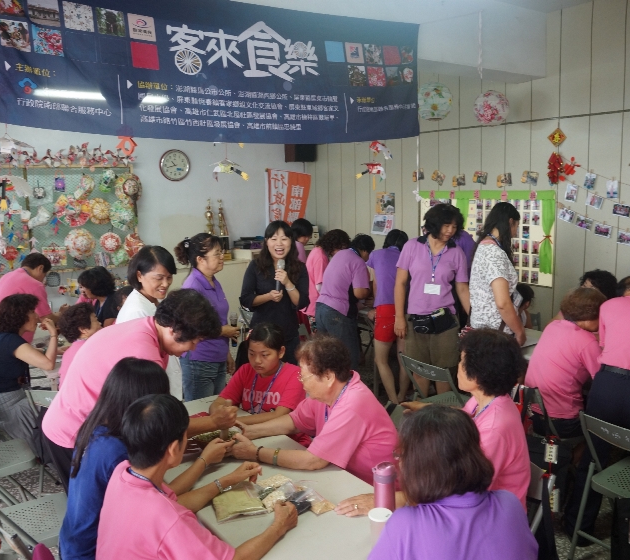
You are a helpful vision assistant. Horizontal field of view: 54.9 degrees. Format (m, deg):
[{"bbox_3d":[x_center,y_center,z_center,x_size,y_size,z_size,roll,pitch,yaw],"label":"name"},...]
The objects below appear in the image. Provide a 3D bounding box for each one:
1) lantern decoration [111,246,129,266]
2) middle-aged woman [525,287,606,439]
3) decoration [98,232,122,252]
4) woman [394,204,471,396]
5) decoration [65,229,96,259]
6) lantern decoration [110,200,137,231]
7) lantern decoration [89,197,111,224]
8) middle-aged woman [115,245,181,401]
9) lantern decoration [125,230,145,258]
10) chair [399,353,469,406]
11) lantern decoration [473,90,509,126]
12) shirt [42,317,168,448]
[{"bbox_3d":[-1.958,-0.242,6.107,0.190,0.200,0.150,-8,10,-37],"label":"lantern decoration"},{"bbox_3d":[1.580,0.655,3.520,0.750,1.200,0.520,-10,13,-42],"label":"middle-aged woman"},{"bbox_3d":[-1.849,-0.335,5.483,0.190,0.190,0.150,-7,10,-36],"label":"decoration"},{"bbox_3d":[0.825,0.292,4.165,0.520,1.609,0.310,0,8,7],"label":"woman"},{"bbox_3d":[-2.270,-0.344,5.871,0.310,0.310,0.200,-8,10,-37],"label":"decoration"},{"bbox_3d":[-1.740,-0.602,5.495,0.250,0.280,0.200,-7,10,-36],"label":"lantern decoration"},{"bbox_3d":[-2.117,-0.686,5.987,0.240,0.270,0.170,-8,10,-37],"label":"lantern decoration"},{"bbox_3d":[-0.770,0.611,3.079,0.360,1.580,0.460,1,10,19],"label":"middle-aged woman"},{"bbox_3d":[-1.826,-0.363,6.207,0.230,0.280,0.180,-8,10,-37],"label":"lantern decoration"},{"bbox_3d":[0.870,0.821,3.824,0.500,0.780,0.450,-7,10,-36],"label":"chair"},{"bbox_3d":[1.437,-1.405,4.940,0.290,0.280,0.290,-8,10,-37],"label":"lantern decoration"},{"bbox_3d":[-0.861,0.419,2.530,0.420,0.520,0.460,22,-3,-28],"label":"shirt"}]

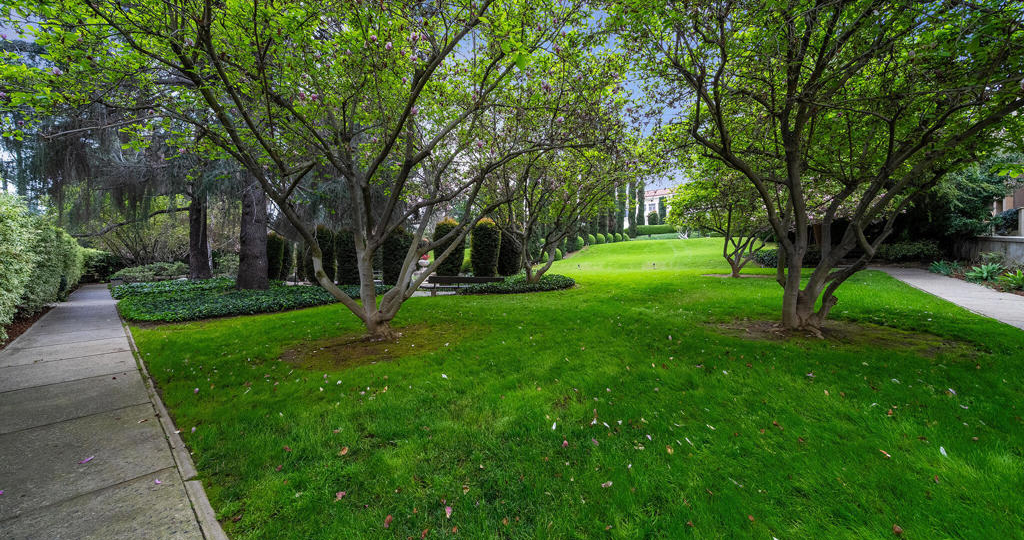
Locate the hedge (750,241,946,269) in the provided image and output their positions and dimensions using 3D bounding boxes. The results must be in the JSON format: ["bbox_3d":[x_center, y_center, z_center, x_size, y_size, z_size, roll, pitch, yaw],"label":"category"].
[{"bbox_3d":[21.632,-0.999,22.000,11.800,1.500,1.500,0,0,0],"label":"hedge"}]

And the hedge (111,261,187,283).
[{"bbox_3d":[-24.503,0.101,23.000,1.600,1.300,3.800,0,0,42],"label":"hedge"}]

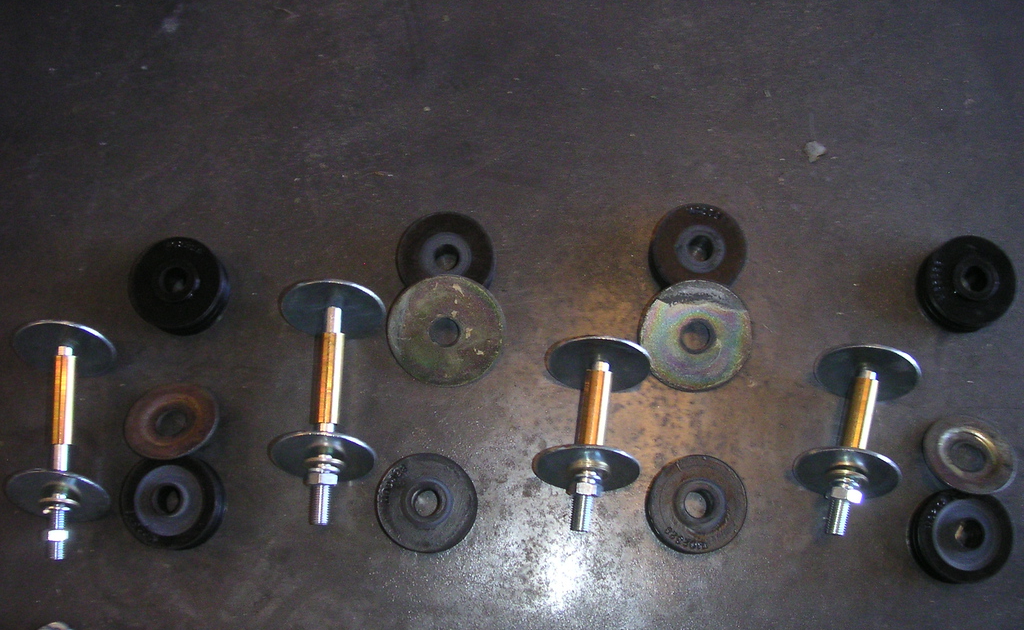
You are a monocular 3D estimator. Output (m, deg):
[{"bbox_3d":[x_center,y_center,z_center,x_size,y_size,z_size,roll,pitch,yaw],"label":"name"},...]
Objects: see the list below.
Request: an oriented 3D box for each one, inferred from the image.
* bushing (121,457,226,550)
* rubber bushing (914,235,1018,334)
[{"bbox_3d":[-0.184,0.103,0.596,0.050,0.020,0.050,0,78,-1],"label":"bushing"},{"bbox_3d":[0.299,-0.020,0.721,0.061,0.025,0.061,1,77,-2],"label":"rubber bushing"}]

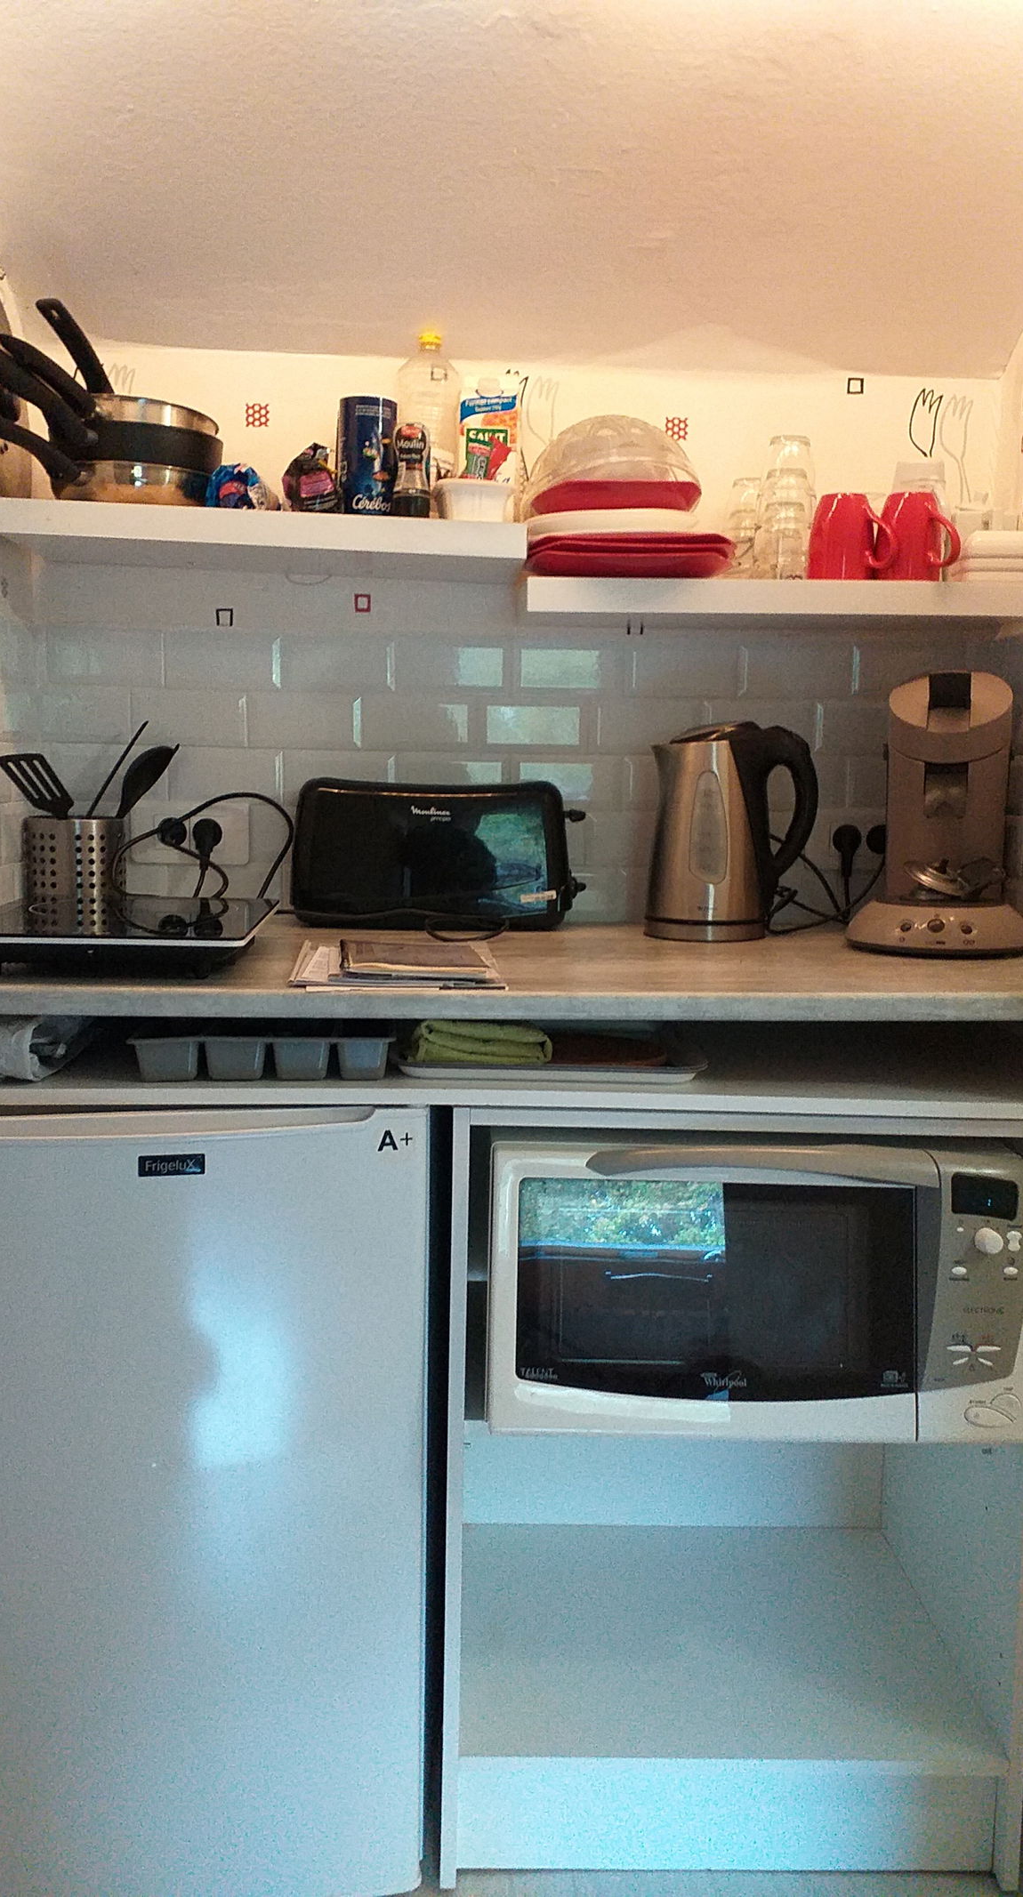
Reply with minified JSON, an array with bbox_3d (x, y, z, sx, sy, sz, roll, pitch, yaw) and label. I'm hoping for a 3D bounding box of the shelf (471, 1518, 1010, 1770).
[{"bbox_3d":[0.230,0.819,1.704,0.568,0.017,0.450,1,8,-1],"label":"shelf"}]

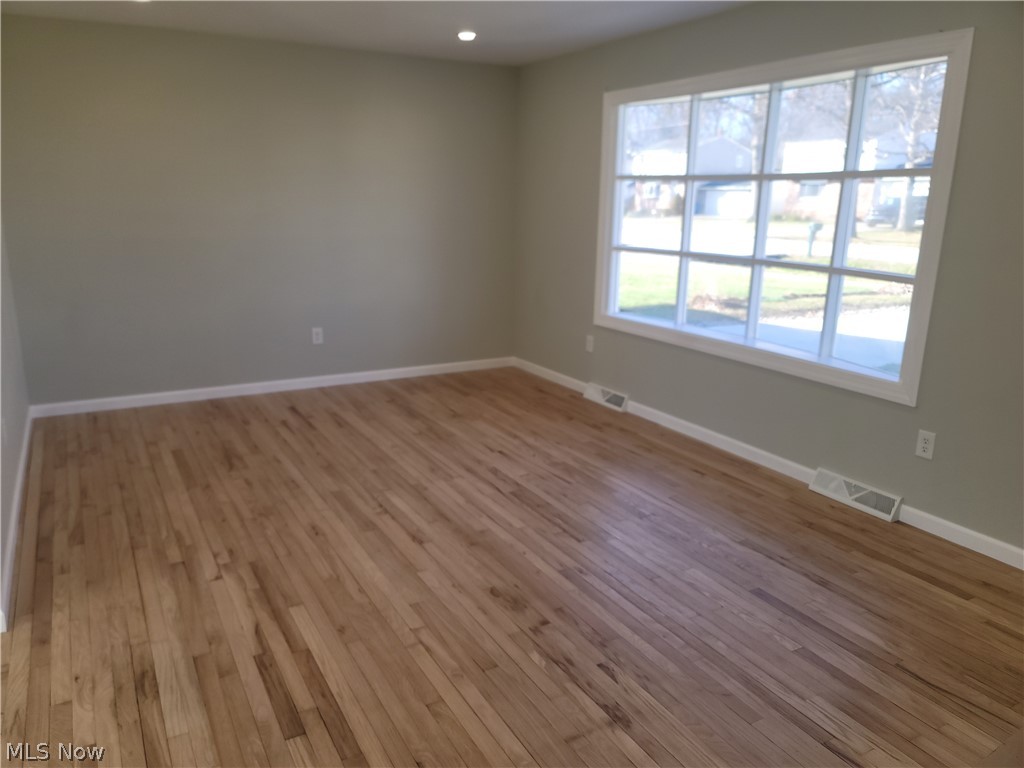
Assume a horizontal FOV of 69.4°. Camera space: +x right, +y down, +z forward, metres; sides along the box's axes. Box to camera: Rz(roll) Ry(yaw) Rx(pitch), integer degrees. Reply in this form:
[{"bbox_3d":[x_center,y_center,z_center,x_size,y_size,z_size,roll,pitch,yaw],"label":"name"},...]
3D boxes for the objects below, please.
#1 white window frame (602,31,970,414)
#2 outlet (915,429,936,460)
[{"bbox_3d":[1.274,-0.942,4.225,0.100,1.585,2.472,-7,16,-29],"label":"white window frame"},{"bbox_3d":[1.877,0.275,3.352,0.010,0.122,0.075,-7,16,-29],"label":"outlet"}]

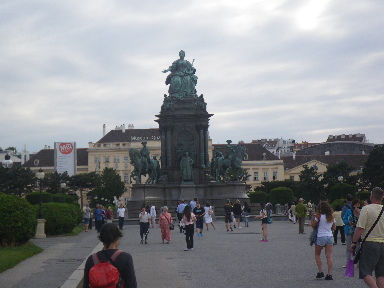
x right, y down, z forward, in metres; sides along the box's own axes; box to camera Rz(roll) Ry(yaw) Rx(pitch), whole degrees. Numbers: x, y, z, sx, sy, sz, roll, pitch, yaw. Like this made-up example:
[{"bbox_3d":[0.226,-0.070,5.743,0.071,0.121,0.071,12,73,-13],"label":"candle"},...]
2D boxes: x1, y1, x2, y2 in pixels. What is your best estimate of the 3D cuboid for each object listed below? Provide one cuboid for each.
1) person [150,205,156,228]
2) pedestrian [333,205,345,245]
[{"bbox_3d":[-2.634,4.969,47.300,0.480,1.657,0.360,1,-5,-18],"label":"person"},{"bbox_3d":[5.638,3.076,26.469,0.520,1.550,0.380,-1,-5,0],"label":"pedestrian"}]

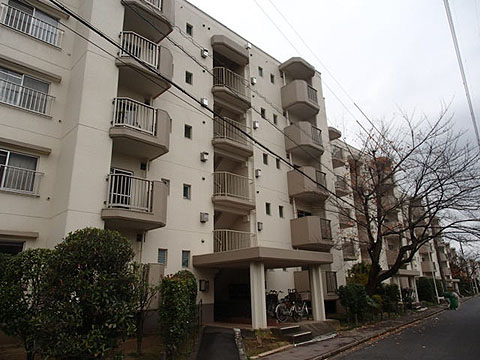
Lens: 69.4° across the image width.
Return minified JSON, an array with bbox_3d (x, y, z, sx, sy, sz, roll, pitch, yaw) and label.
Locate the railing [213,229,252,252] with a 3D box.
[{"bbox_3d":[-0.094,2.882,15.208,2.328,1.093,0.567,15,-24,-42],"label":"railing"}]

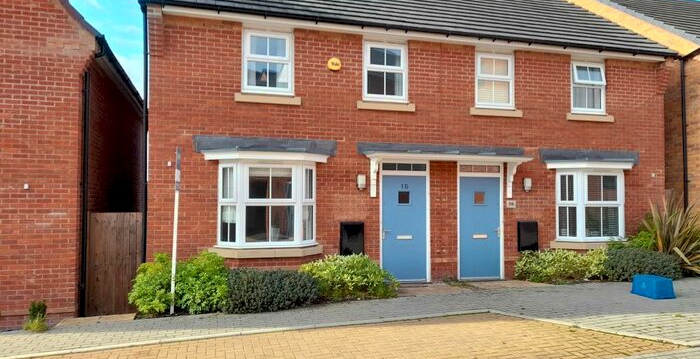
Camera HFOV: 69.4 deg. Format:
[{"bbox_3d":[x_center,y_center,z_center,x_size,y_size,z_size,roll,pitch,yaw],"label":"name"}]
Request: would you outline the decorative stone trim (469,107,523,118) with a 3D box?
[{"bbox_3d":[2.846,-1.298,9.847,1.148,0.134,0.139,1,-2,-15],"label":"decorative stone trim"}]

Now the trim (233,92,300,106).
[{"bbox_3d":[-1.400,-1.366,8.679,1.128,0.139,0.139,1,-2,-15],"label":"trim"}]

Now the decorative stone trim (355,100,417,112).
[{"bbox_3d":[0.652,-1.321,9.219,1.120,0.140,0.130,1,-2,-16],"label":"decorative stone trim"}]

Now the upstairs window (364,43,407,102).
[{"bbox_3d":[0.665,-1.959,9.293,0.885,1.104,0.099,1,-2,-15],"label":"upstairs window"}]

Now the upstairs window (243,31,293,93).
[{"bbox_3d":[-1.402,-2.008,8.712,0.885,1.120,0.100,1,-2,-16],"label":"upstairs window"}]

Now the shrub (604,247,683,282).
[{"bbox_3d":[5.757,1.658,9.960,1.621,0.656,0.746,1,-2,-15],"label":"shrub"}]

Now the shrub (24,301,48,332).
[{"bbox_3d":[-4.604,2.007,7.410,0.310,0.420,0.270,1,-2,-16],"label":"shrub"}]

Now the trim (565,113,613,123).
[{"bbox_3d":[4.930,-1.257,10.425,1.140,0.140,0.130,1,-2,-16],"label":"trim"}]

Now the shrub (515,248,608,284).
[{"bbox_3d":[3.952,1.600,9.475,1.819,0.656,0.726,1,-2,-15],"label":"shrub"}]

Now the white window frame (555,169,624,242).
[{"bbox_3d":[4.976,0.531,10.163,1.670,1.430,0.420,1,-2,-16],"label":"white window frame"}]

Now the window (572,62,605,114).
[{"bbox_3d":[4.955,-1.881,10.463,0.865,1.085,0.150,1,-2,-16],"label":"window"}]

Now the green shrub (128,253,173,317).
[{"bbox_3d":[-2.949,1.564,7.516,0.656,0.905,0.696,1,-2,-15],"label":"green shrub"}]

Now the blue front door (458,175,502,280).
[{"bbox_3d":[2.513,0.931,9.756,0.870,1.930,0.070,1,-2,-16],"label":"blue front door"}]

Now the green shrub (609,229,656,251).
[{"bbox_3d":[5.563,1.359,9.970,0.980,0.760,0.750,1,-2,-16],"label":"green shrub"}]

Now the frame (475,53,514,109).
[{"bbox_3d":[2.846,-1.927,9.910,0.860,1.090,0.100,1,-2,-16],"label":"frame"}]

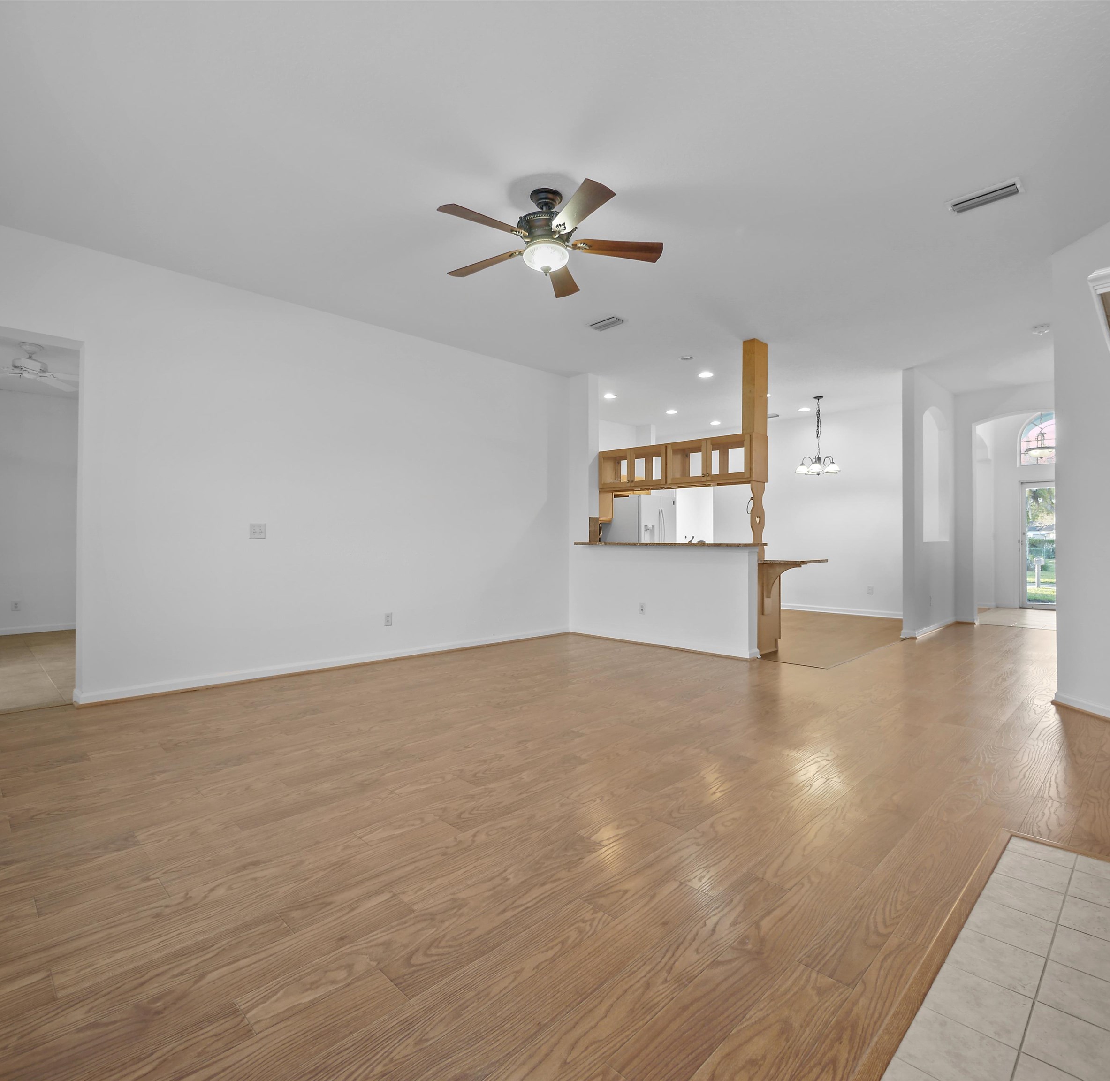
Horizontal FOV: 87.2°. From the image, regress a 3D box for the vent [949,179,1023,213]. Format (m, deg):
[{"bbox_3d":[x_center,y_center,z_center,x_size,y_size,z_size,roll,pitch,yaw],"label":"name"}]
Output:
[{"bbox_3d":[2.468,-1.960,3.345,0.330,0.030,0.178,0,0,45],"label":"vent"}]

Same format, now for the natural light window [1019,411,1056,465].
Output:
[{"bbox_3d":[7.860,-1.640,9.130,0.950,0.870,0.100,0,0,45],"label":"natural light window"}]

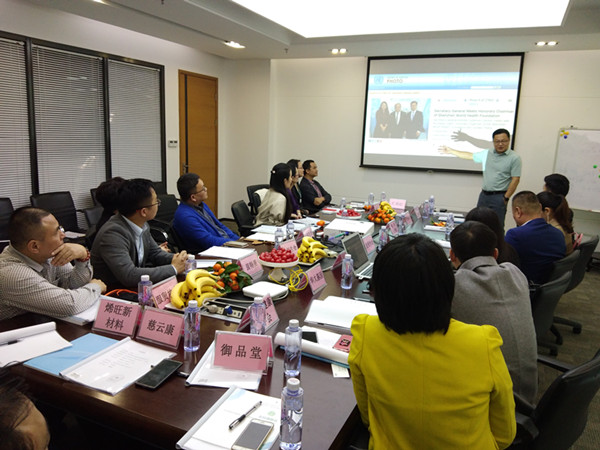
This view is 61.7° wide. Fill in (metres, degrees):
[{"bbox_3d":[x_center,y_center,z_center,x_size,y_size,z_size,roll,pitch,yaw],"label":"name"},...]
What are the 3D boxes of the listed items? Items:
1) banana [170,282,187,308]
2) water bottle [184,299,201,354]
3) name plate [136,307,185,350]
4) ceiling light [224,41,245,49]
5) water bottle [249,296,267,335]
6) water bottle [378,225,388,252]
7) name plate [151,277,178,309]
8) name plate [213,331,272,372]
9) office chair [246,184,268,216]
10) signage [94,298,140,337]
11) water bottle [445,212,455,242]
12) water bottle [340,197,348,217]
[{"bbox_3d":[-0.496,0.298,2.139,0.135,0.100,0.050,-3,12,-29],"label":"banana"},{"bbox_3d":[-0.372,0.348,1.753,0.055,0.177,0.055,2,10,0],"label":"water bottle"},{"bbox_3d":[-0.512,0.378,1.893,0.193,0.120,0.080,7,11,26],"label":"name plate"},{"bbox_3d":[-0.944,-2.617,7.297,0.180,0.070,0.340,7,11,23],"label":"ceiling light"},{"bbox_3d":[-0.156,0.362,1.899,0.058,0.183,0.058,2,10,0],"label":"water bottle"},{"bbox_3d":[0.576,0.101,3.490,0.056,0.180,0.056,2,10,0],"label":"water bottle"},{"bbox_3d":[-0.622,0.310,2.307,0.087,0.110,0.184,6,11,22],"label":"name plate"},{"bbox_3d":[-0.190,0.421,1.688,0.193,0.120,0.080,4,10,11],"label":"name plate"},{"bbox_3d":[-0.182,0.084,5.439,0.580,0.980,0.580,6,11,22],"label":"office chair"},{"bbox_3d":[-0.670,0.343,1.893,0.198,0.115,0.085,7,11,23],"label":"signage"},{"bbox_3d":[1.223,-0.005,4.100,0.055,0.177,0.055,7,11,23],"label":"water bottle"},{"bbox_3d":[0.432,-0.173,4.979,0.056,0.180,0.056,2,10,0],"label":"water bottle"}]

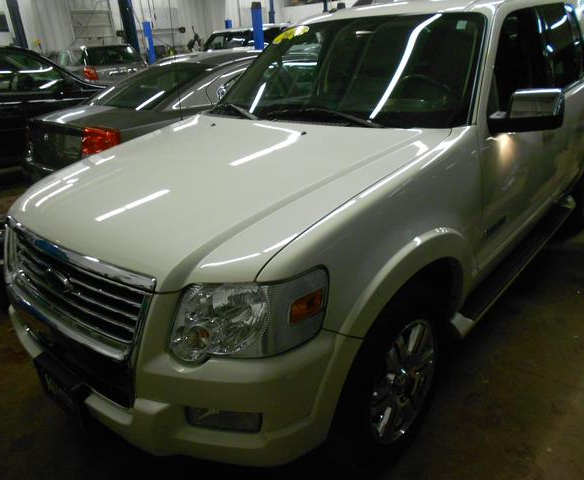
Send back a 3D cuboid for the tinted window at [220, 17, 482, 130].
[{"bbox_3d":[0.251,-0.861,2.486,1.530,0.160,0.880,15,65,38],"label":"tinted window"}]

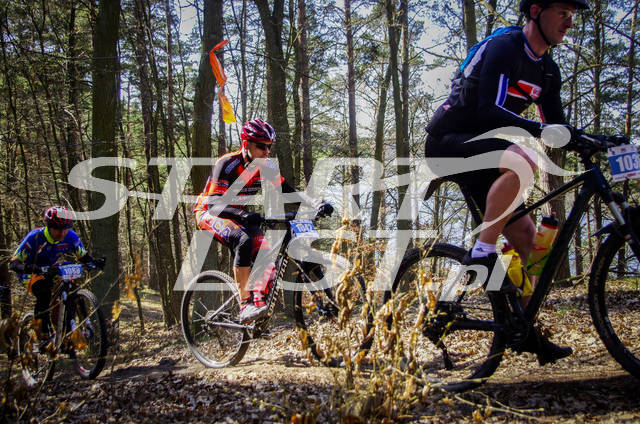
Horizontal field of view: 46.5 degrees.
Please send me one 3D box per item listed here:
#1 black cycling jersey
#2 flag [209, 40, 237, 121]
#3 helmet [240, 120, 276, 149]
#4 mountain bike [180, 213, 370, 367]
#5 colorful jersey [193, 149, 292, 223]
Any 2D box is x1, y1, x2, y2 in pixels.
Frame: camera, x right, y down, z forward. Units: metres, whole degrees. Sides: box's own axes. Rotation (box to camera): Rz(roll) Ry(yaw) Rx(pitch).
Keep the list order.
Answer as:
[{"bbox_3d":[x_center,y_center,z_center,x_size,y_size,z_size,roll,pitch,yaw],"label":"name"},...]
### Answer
[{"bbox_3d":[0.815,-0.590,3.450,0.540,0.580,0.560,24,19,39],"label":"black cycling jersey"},{"bbox_3d":[-0.785,-1.051,6.000,0.220,0.660,0.120,-1,3,-7],"label":"flag"},{"bbox_3d":[-0.453,-0.580,5.400,0.275,0.175,0.205,5,4,30],"label":"helmet"},{"bbox_3d":[-0.367,0.564,5.169,1.830,1.060,0.680,-10,-4,39],"label":"mountain bike"},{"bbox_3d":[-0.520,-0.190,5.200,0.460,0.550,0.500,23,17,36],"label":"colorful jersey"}]

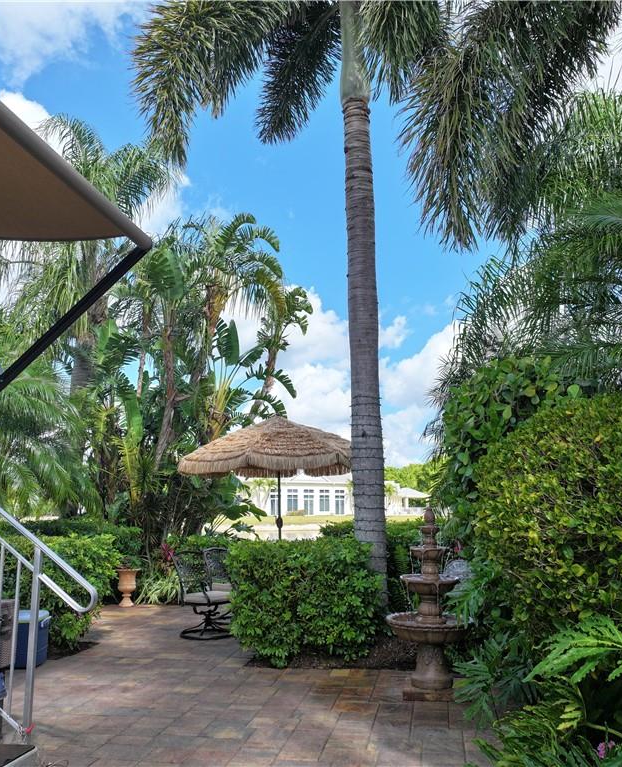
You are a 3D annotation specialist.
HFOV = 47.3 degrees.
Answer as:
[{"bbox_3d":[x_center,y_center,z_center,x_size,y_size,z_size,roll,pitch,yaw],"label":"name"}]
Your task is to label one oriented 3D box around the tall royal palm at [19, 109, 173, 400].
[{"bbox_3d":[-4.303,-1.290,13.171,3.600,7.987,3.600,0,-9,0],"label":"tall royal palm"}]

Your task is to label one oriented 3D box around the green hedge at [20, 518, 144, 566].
[{"bbox_3d":[-3.900,2.846,11.697,2.300,1.150,1.100,-2,-9,10],"label":"green hedge"}]

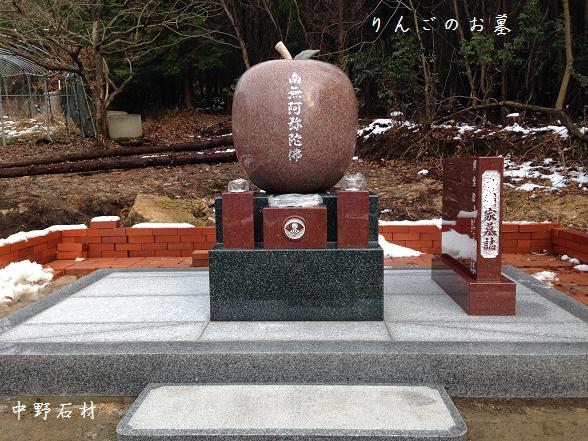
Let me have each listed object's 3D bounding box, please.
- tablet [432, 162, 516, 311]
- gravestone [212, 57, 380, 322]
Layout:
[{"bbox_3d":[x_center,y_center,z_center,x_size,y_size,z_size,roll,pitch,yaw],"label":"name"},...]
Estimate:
[{"bbox_3d":[1.008,0.040,3.220,0.230,0.792,0.863,-1,6,2],"label":"tablet"},{"bbox_3d":[0.025,-0.288,3.217,0.863,1.477,1.019,-1,6,3],"label":"gravestone"}]

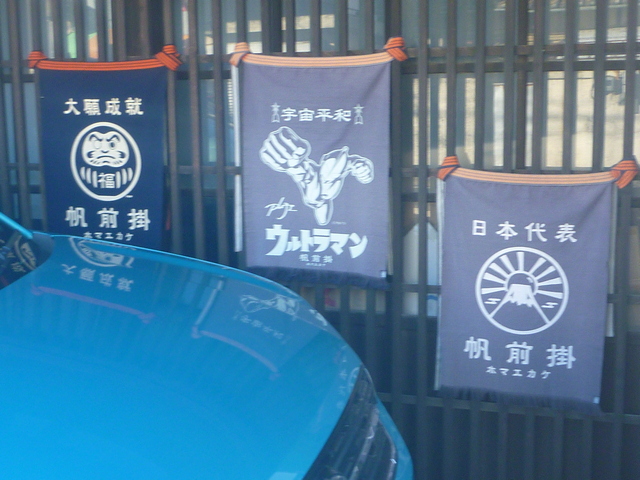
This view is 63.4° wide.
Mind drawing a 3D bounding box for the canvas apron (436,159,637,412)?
[{"bbox_3d":[0.637,0.136,1.581,0.563,0.764,0.050,1,5,10],"label":"canvas apron"}]

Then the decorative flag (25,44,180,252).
[{"bbox_3d":[-0.737,-0.265,1.786,0.563,0.761,0.050,1,5,10],"label":"decorative flag"}]

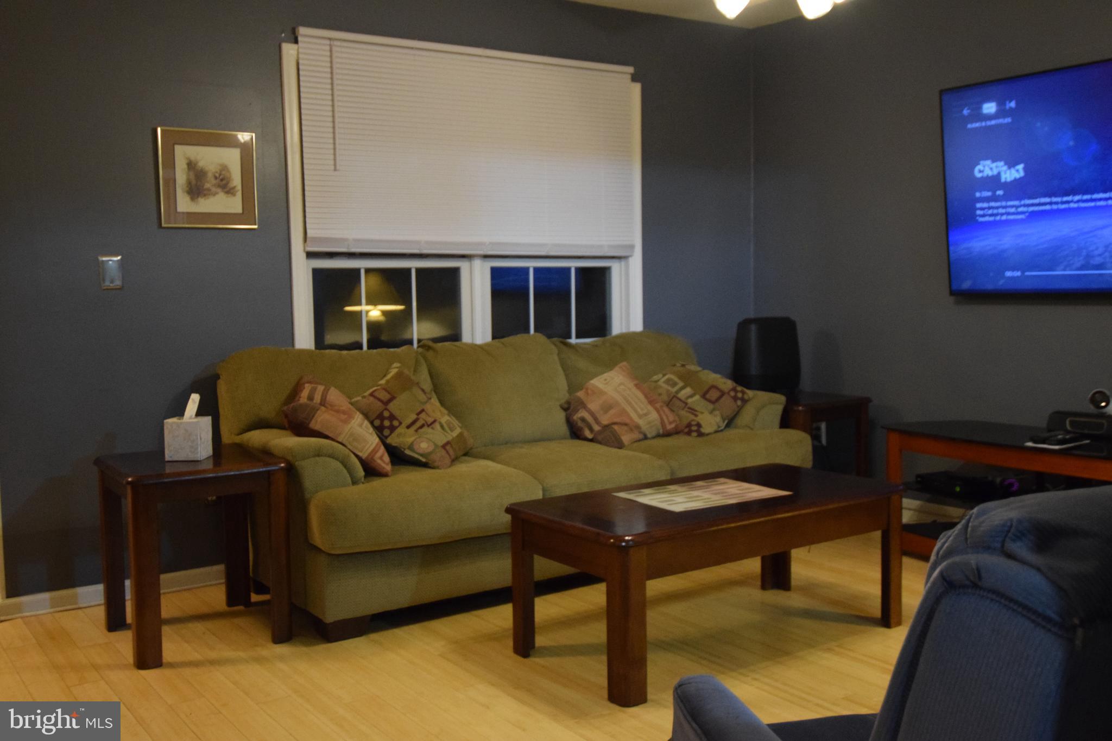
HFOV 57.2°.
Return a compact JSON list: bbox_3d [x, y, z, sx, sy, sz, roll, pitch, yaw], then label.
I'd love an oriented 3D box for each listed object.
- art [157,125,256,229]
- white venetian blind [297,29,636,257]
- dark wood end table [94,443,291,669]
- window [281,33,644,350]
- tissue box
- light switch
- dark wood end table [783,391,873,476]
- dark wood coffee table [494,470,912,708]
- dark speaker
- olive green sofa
[{"bbox_3d":[-1.308,-0.722,3.853,0.352,0.362,0.025,-4,6,-32],"label":"art"},{"bbox_3d":[-0.312,-0.941,4.439,1.633,0.885,0.055,-4,6,-32],"label":"white venetian blind"},{"bbox_3d":[-1.207,0.584,3.386,0.505,0.588,0.540,-4,6,-32],"label":"dark wood end table"},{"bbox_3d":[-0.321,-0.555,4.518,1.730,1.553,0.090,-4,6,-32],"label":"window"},{"bbox_3d":[-1.213,0.224,3.365,0.117,0.134,0.112,-1,5,2],"label":"tissue box"},{"bbox_3d":[-1.614,-0.354,3.693,0.073,0.121,0.010,-4,6,-32],"label":"light switch"},{"bbox_3d":[1.111,0.424,4.762,0.505,0.588,0.540,-4,6,-32],"label":"dark wood end table"},{"bbox_3d":[0.493,0.625,3.245,1.185,0.467,0.580,-4,6,-32],"label":"dark wood coffee table"},{"bbox_3d":[0.984,-0.060,4.800,0.305,0.370,0.250,-1,5,4],"label":"dark speaker"},{"bbox_3d":[-0.086,0.328,4.108,2.290,0.935,0.900,-4,6,-32],"label":"olive green sofa"}]

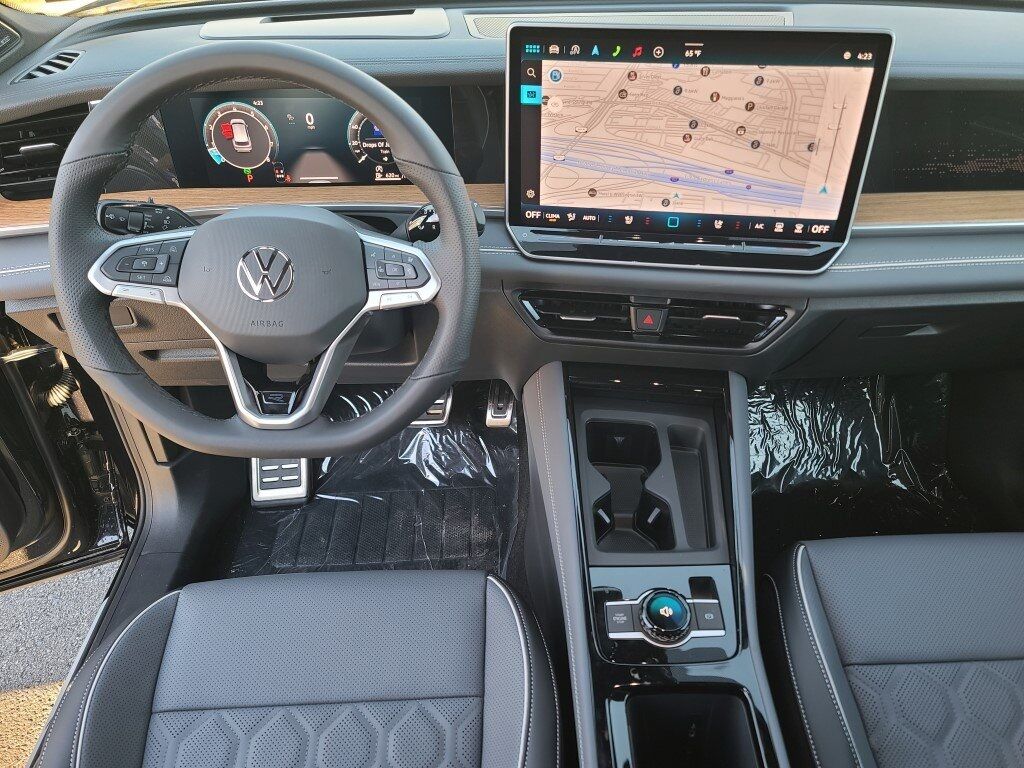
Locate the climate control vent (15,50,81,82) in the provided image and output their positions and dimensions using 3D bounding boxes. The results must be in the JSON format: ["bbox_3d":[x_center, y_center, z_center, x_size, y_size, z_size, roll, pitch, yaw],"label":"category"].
[{"bbox_3d":[-0.515,-0.352,0.820,0.045,0.020,0.115,-2,33,-2],"label":"climate control vent"}]

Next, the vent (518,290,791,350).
[{"bbox_3d":[0.162,-0.081,0.848,0.305,0.062,0.045,4,33,6],"label":"vent"}]

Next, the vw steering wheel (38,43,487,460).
[{"bbox_3d":[-0.211,-0.108,0.655,0.370,0.357,0.090,-2,14,-2],"label":"vw steering wheel"}]

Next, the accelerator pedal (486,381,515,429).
[{"bbox_3d":[-0.020,0.028,1.300,0.044,0.100,0.035,-2,2,-2],"label":"accelerator pedal"}]

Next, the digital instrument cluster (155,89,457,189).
[{"bbox_3d":[-0.214,-0.267,0.803,0.303,0.102,0.035,-2,25,-2],"label":"digital instrument cluster"}]

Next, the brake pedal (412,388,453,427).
[{"bbox_3d":[-0.149,0.038,1.265,0.090,0.070,0.035,-2,4,-2],"label":"brake pedal"}]

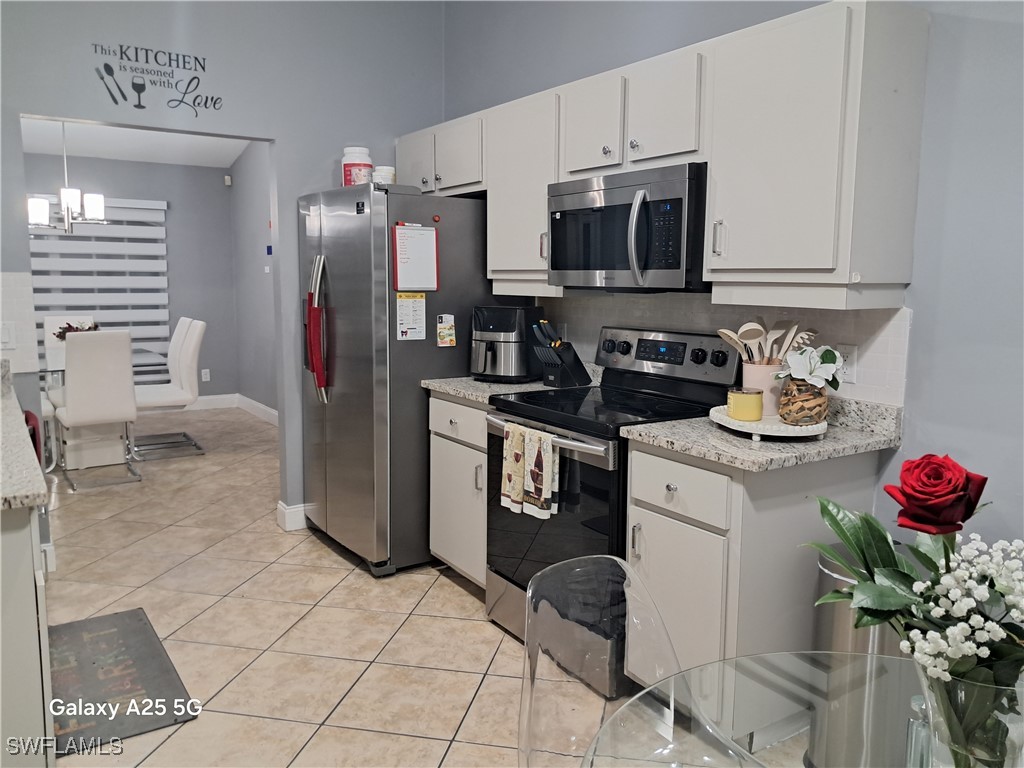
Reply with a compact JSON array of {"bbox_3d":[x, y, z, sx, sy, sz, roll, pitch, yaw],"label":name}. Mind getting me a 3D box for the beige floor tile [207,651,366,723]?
[{"bbox_3d":[-0.747,1.025,2.716,0.413,0.010,0.413,2,8,11],"label":"beige floor tile"}]

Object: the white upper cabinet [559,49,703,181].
[{"bbox_3d":[0.516,-0.935,2.873,0.311,0.368,0.773,-5,9,-33],"label":"white upper cabinet"}]

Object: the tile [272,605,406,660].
[{"bbox_3d":[-0.664,0.973,3.121,0.413,0.010,0.413,2,8,11],"label":"tile"}]

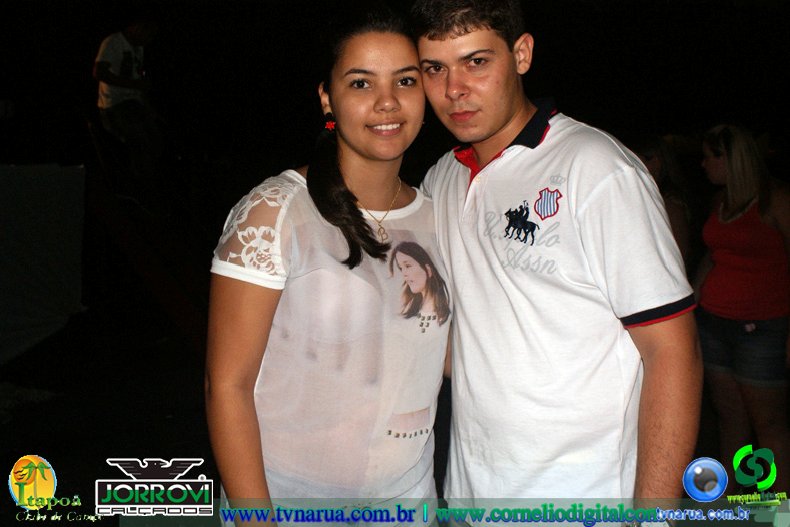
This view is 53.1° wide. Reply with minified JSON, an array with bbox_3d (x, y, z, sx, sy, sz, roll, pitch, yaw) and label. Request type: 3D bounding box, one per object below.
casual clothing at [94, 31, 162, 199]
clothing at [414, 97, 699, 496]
[{"bbox_3d":[-2.024,-1.131,6.000,0.470,1.220,0.470,3,6,35],"label":"casual clothing"},{"bbox_3d":[0.225,0.095,1.290,0.500,0.700,0.310,1,6,31],"label":"clothing"}]

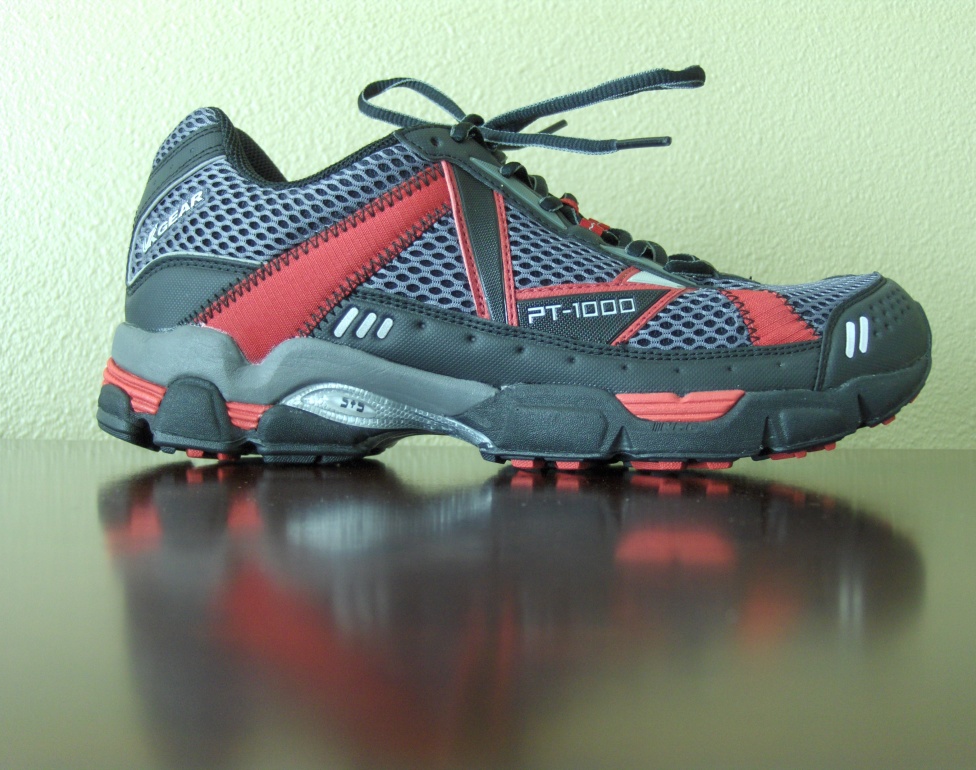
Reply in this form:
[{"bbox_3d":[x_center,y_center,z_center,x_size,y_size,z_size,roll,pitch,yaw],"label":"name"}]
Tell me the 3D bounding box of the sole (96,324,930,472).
[{"bbox_3d":[0.009,0.003,0.374,0.298,0.049,0.108,1,1,0],"label":"sole"}]

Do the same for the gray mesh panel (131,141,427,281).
[{"bbox_3d":[-0.071,-0.058,0.348,0.105,0.047,0.032,1,1,6],"label":"gray mesh panel"}]

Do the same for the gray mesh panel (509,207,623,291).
[{"bbox_3d":[0.025,-0.045,0.344,0.040,0.027,0.020,1,1,0],"label":"gray mesh panel"}]

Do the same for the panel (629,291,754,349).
[{"bbox_3d":[0.065,-0.021,0.334,0.039,0.020,0.018,1,1,0],"label":"panel"}]

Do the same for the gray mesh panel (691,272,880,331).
[{"bbox_3d":[0.103,-0.029,0.357,0.065,0.022,0.055,1,1,0],"label":"gray mesh panel"}]

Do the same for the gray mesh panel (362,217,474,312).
[{"bbox_3d":[-0.022,-0.040,0.338,0.037,0.033,0.013,1,1,0],"label":"gray mesh panel"}]

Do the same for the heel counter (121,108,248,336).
[{"bbox_3d":[-0.103,-0.059,0.370,0.053,0.078,0.069,1,1,0],"label":"heel counter"}]

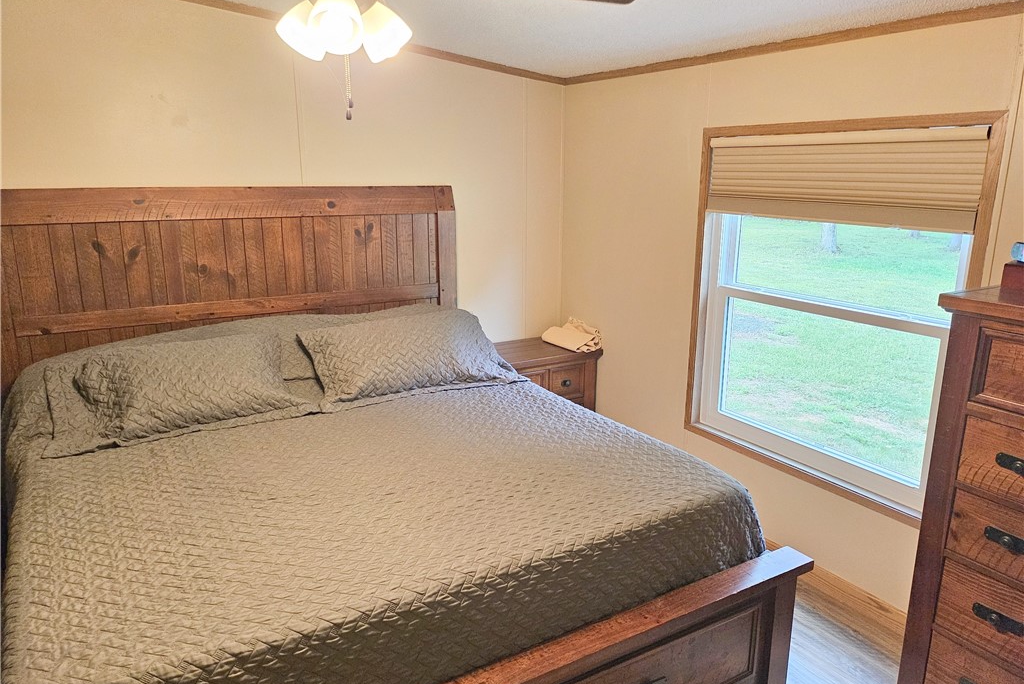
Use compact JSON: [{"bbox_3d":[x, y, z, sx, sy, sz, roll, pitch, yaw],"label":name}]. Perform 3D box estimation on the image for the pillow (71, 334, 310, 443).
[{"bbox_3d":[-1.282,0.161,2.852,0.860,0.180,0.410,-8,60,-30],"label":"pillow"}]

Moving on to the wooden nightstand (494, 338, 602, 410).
[{"bbox_3d":[0.103,0.400,4.108,0.690,0.730,0.450,-8,16,-30],"label":"wooden nightstand"}]

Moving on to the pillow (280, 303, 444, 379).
[{"bbox_3d":[-0.698,-0.020,3.506,0.840,0.370,0.170,-8,-16,-30],"label":"pillow"}]

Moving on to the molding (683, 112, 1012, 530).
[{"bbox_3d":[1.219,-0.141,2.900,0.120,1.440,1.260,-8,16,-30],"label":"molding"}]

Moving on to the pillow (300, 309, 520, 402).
[{"bbox_3d":[-0.485,0.053,3.320,0.880,0.180,0.410,-8,60,-30],"label":"pillow"}]

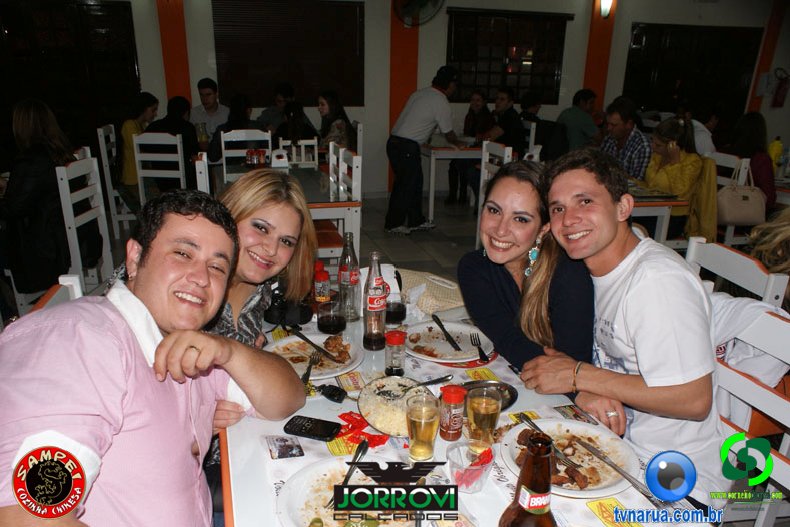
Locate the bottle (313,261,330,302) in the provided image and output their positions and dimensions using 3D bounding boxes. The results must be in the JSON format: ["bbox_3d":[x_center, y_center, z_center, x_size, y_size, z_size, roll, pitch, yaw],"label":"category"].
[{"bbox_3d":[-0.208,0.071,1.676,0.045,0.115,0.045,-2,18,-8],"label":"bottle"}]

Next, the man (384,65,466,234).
[{"bbox_3d":[0.256,-1.065,5.531,0.740,1.500,0.520,-4,19,-15],"label":"man"}]

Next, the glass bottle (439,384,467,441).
[{"bbox_3d":[0.111,0.285,1.128,0.044,0.098,0.044,3,18,8],"label":"glass bottle"}]

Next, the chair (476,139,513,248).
[{"bbox_3d":[0.945,-0.467,4.600,0.460,0.910,0.420,-5,19,-17],"label":"chair"}]

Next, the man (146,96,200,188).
[{"bbox_3d":[-1.867,-0.882,5.272,0.500,1.200,0.750,-1,18,-7],"label":"man"}]

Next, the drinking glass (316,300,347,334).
[{"bbox_3d":[-0.168,0.143,1.590,0.074,0.083,0.074,1,19,0],"label":"drinking glass"}]

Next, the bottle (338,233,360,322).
[{"bbox_3d":[-0.122,0.033,1.576,0.061,0.245,0.061,1,19,0],"label":"bottle"}]

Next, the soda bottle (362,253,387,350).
[{"bbox_3d":[-0.048,0.091,1.436,0.061,0.245,0.061,1,19,0],"label":"soda bottle"}]

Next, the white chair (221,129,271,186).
[{"bbox_3d":[-1.317,-0.750,5.363,0.420,0.910,0.460,-3,18,-13],"label":"white chair"}]

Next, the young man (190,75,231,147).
[{"bbox_3d":[-1.756,-1.053,5.630,0.500,1.300,0.750,-2,18,-9],"label":"young man"}]

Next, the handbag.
[{"bbox_3d":[2.266,-0.444,3.870,0.300,0.410,0.140,8,20,18],"label":"handbag"}]

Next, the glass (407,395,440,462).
[{"bbox_3d":[0.055,0.324,1.168,0.066,0.120,0.066,1,19,0],"label":"glass"}]

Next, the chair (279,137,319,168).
[{"bbox_3d":[-0.897,-0.752,5.525,0.380,0.870,0.420,-4,19,-14],"label":"chair"}]

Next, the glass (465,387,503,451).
[{"bbox_3d":[0.165,0.292,1.092,0.060,0.108,0.060,3,18,8],"label":"glass"}]

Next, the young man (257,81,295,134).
[{"bbox_3d":[-1.138,-1.067,5.785,0.500,1.290,0.750,4,19,7],"label":"young man"}]

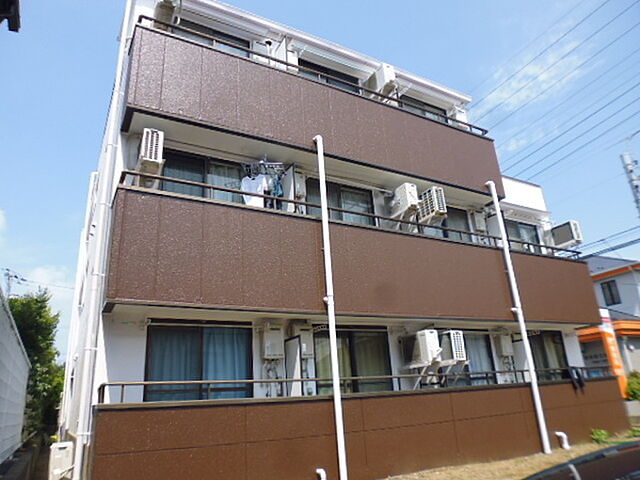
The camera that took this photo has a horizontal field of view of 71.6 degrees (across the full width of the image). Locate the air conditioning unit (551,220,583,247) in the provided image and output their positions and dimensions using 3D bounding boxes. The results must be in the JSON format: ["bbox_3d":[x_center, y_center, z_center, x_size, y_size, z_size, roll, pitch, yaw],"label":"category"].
[{"bbox_3d":[6.226,-0.092,11.378,0.300,0.516,0.770,8,-23,-28],"label":"air conditioning unit"}]

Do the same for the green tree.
[{"bbox_3d":[-8.693,3.829,12.976,2.100,4.600,2.100,8,-23,-28],"label":"green tree"}]

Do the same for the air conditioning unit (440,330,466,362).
[{"bbox_3d":[2.321,2.033,8.337,0.291,0.530,0.750,8,-23,-28],"label":"air conditioning unit"}]

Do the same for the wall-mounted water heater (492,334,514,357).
[{"bbox_3d":[4.143,2.407,10.050,0.329,0.477,0.229,8,-22,-28],"label":"wall-mounted water heater"}]

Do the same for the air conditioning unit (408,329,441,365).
[{"bbox_3d":[1.798,1.968,8.052,0.279,0.540,0.750,8,-23,-28],"label":"air conditioning unit"}]

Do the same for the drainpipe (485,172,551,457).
[{"bbox_3d":[4.145,1.334,9.428,0.140,5.797,0.140,8,-23,-28],"label":"drainpipe"}]

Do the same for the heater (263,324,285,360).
[{"bbox_3d":[-0.769,1.654,7.084,0.328,0.486,0.190,8,-23,-28],"label":"heater"}]

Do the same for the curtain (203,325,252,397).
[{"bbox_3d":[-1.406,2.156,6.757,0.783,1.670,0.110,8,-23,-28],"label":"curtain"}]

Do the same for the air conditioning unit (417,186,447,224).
[{"bbox_3d":[2.222,-0.676,9.214,0.285,0.545,0.770,8,-23,-28],"label":"air conditioning unit"}]

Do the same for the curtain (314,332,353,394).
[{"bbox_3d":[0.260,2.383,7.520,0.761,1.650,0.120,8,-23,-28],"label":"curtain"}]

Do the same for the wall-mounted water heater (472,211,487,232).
[{"bbox_3d":[3.888,-0.396,10.966,0.310,0.490,0.223,8,-22,-28],"label":"wall-mounted water heater"}]

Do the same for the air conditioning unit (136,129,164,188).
[{"bbox_3d":[-2.540,-1.213,6.576,0.280,0.487,0.770,8,-23,-28],"label":"air conditioning unit"}]

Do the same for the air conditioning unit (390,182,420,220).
[{"bbox_3d":[1.598,-0.724,8.859,0.275,0.481,0.770,8,-23,-28],"label":"air conditioning unit"}]

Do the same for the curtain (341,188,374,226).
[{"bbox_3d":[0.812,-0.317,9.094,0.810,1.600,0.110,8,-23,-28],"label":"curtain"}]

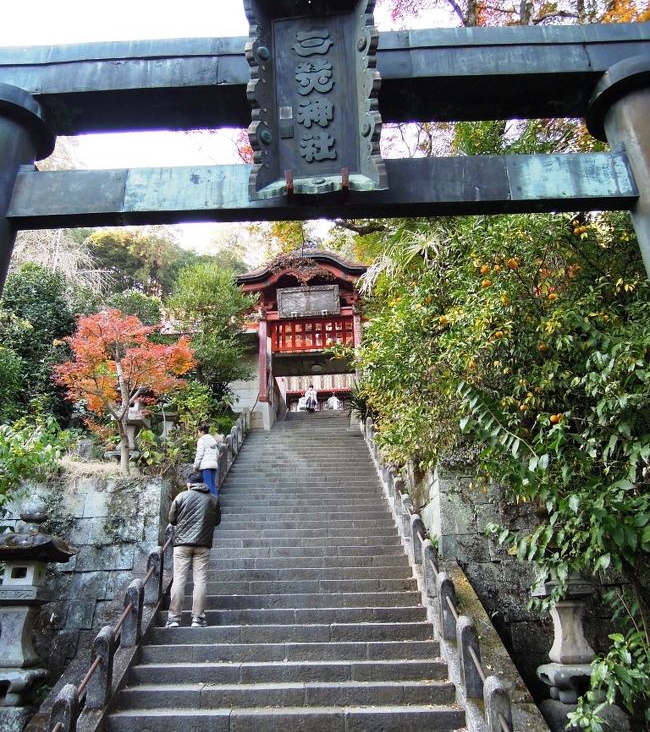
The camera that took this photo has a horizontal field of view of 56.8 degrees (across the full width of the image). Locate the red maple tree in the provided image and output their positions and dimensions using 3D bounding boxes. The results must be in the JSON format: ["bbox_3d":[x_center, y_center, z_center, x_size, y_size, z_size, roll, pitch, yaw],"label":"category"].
[{"bbox_3d":[-3.260,0.348,9.649,2.280,2.804,2.100,-1,-21,0],"label":"red maple tree"}]

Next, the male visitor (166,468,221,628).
[{"bbox_3d":[-1.497,2.055,6.843,0.600,1.715,0.420,4,-22,-13],"label":"male visitor"}]

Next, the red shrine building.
[{"bbox_3d":[-0.419,-0.338,18.516,3.930,5.285,4.000,-2,-21,4],"label":"red shrine building"}]

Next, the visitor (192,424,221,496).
[{"bbox_3d":[-2.007,1.767,10.300,0.420,1.618,0.520,-19,-27,39],"label":"visitor"}]

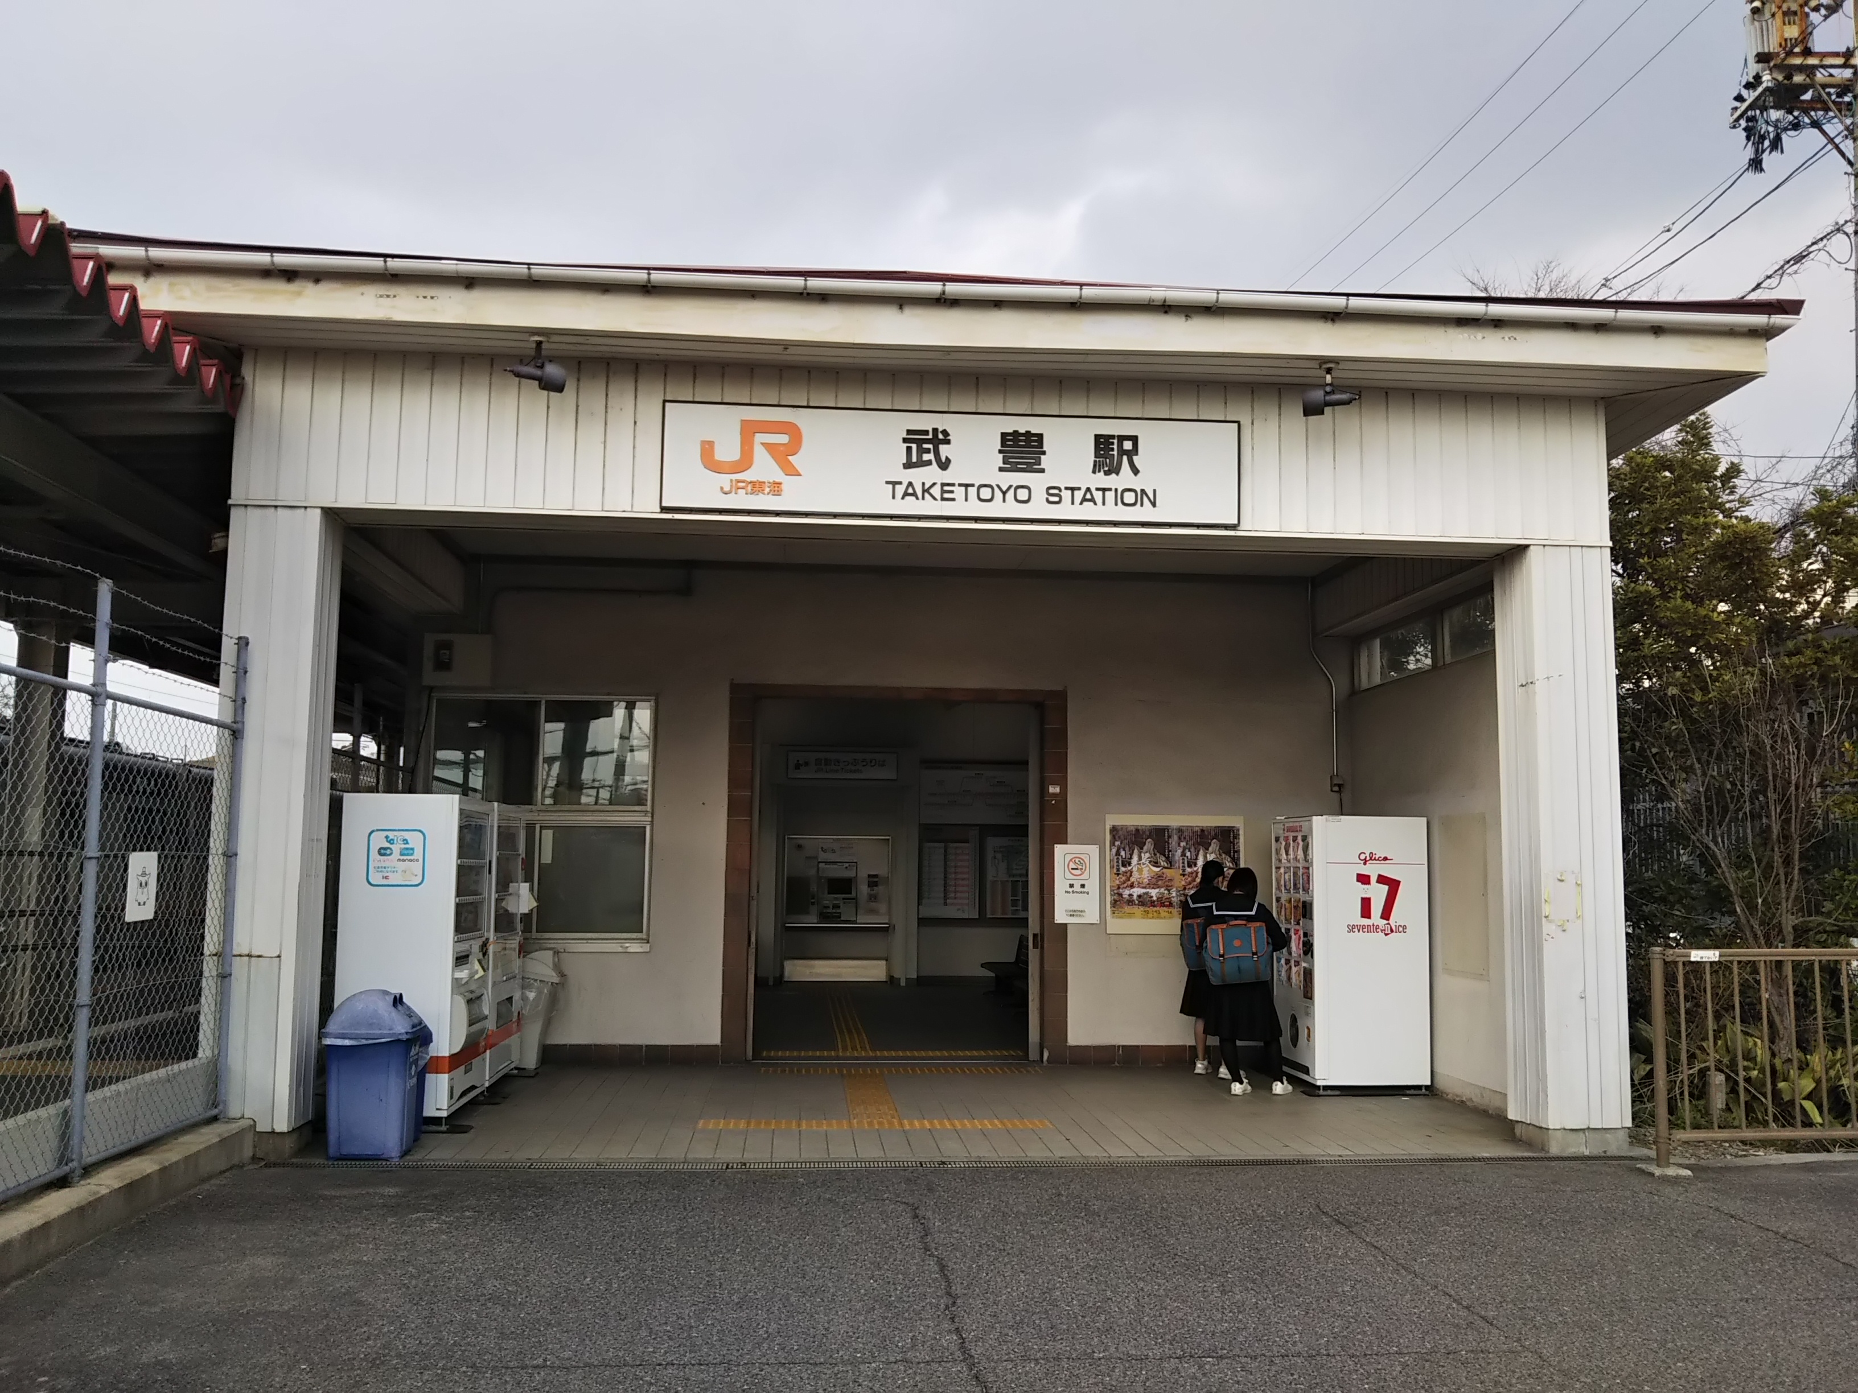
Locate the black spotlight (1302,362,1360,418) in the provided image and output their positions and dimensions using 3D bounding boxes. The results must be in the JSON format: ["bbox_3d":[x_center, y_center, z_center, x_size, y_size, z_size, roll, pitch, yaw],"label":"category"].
[{"bbox_3d":[2.131,-1.627,8.534,0.290,0.270,0.150,-1,-6,17],"label":"black spotlight"}]

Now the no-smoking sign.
[{"bbox_3d":[1.143,1.443,12.383,0.353,0.600,0.020,1,-6,-5],"label":"no-smoking sign"}]

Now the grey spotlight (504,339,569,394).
[{"bbox_3d":[-2.043,-1.726,8.369,0.310,0.276,0.150,4,-7,-29],"label":"grey spotlight"}]

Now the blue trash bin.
[{"bbox_3d":[-2.869,1.948,8.388,0.455,0.835,0.490,1,-6,-5],"label":"blue trash bin"}]

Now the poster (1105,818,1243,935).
[{"bbox_3d":[1.906,1.390,12.434,1.075,0.891,0.025,1,-6,-5],"label":"poster"}]

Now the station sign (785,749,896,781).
[{"bbox_3d":[-1.052,0.850,19.712,1.363,0.341,0.080,1,-6,-5],"label":"station sign"}]

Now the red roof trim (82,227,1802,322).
[{"bbox_3d":[0.179,-2.142,8.293,8.980,0.150,0.220,1,-6,-5],"label":"red roof trim"}]

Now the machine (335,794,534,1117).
[{"bbox_3d":[-3.110,1.613,10.256,0.690,1.870,2.190,1,-6,-5],"label":"machine"}]

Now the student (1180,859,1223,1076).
[{"bbox_3d":[2.066,1.976,11.721,0.480,1.565,0.500,-1,-6,13],"label":"student"}]

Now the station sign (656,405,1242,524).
[{"bbox_3d":[0.141,-1.254,8.764,3.145,0.576,0.090,1,-6,-5],"label":"station sign"}]

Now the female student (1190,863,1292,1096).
[{"bbox_3d":[2.133,1.904,10.826,0.550,1.530,0.520,-1,-6,13],"label":"female student"}]

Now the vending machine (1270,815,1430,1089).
[{"bbox_3d":[2.992,1.810,11.496,0.810,1.873,0.970,1,-6,-5],"label":"vending machine"}]

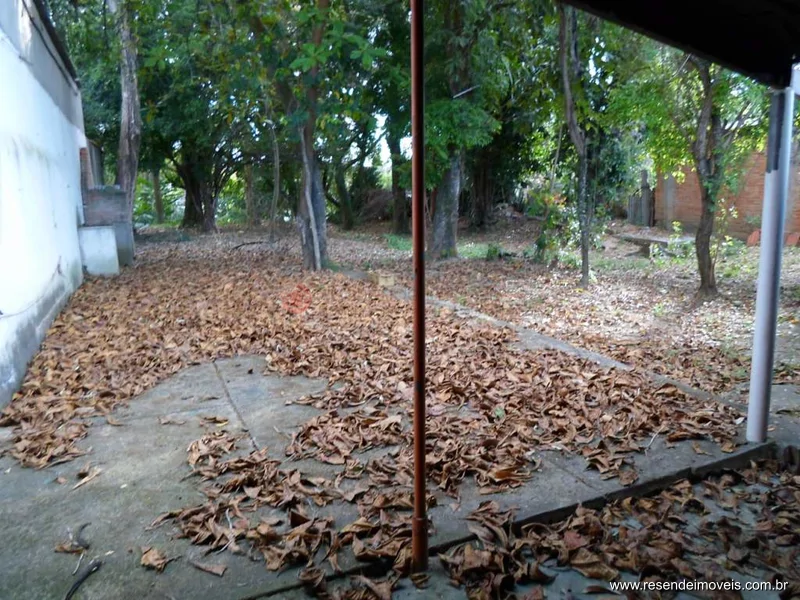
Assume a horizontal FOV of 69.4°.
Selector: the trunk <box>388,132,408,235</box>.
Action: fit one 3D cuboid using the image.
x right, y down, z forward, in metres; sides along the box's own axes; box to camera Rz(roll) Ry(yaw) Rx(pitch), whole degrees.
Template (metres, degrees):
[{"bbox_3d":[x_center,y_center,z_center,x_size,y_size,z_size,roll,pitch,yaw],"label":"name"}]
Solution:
[{"bbox_3d":[-0.056,-4.275,21.255,0.649,3.645,0.649,0,10,0],"label":"trunk"}]

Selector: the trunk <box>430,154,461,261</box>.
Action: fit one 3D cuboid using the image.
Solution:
[{"bbox_3d":[1.106,-2.333,14.127,0.623,2.568,0.623,1,10,4],"label":"trunk"}]

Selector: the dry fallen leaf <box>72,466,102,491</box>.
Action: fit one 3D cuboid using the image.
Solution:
[{"bbox_3d":[-1.641,0.940,3.034,0.115,0.040,0.170,2,10,12],"label":"dry fallen leaf"}]

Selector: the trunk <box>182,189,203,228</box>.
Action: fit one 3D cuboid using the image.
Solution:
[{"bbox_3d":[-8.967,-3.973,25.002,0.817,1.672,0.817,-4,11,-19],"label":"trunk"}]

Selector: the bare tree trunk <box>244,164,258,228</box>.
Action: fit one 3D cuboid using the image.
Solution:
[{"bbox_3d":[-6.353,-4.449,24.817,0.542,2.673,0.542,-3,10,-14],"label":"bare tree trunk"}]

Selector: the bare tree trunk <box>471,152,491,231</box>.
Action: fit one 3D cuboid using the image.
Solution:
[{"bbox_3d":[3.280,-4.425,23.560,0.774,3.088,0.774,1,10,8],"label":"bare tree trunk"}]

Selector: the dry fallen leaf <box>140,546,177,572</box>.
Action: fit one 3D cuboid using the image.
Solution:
[{"bbox_3d":[-0.985,1.061,2.358,0.135,0.040,0.095,1,10,5],"label":"dry fallen leaf"}]

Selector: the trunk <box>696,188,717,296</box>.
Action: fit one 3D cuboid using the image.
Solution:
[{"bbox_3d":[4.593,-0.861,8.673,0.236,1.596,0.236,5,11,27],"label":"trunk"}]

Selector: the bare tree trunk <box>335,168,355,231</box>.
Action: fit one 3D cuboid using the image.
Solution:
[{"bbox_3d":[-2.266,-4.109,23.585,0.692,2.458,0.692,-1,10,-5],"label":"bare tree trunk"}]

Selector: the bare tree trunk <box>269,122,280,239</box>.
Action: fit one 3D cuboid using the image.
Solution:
[{"bbox_3d":[-4.018,-3.783,18.550,0.273,3.688,0.273,-2,10,-12],"label":"bare tree trunk"}]

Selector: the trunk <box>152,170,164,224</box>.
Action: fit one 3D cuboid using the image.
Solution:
[{"bbox_3d":[-11.699,-5.019,27.989,0.466,2.638,0.466,-4,11,-22],"label":"trunk"}]

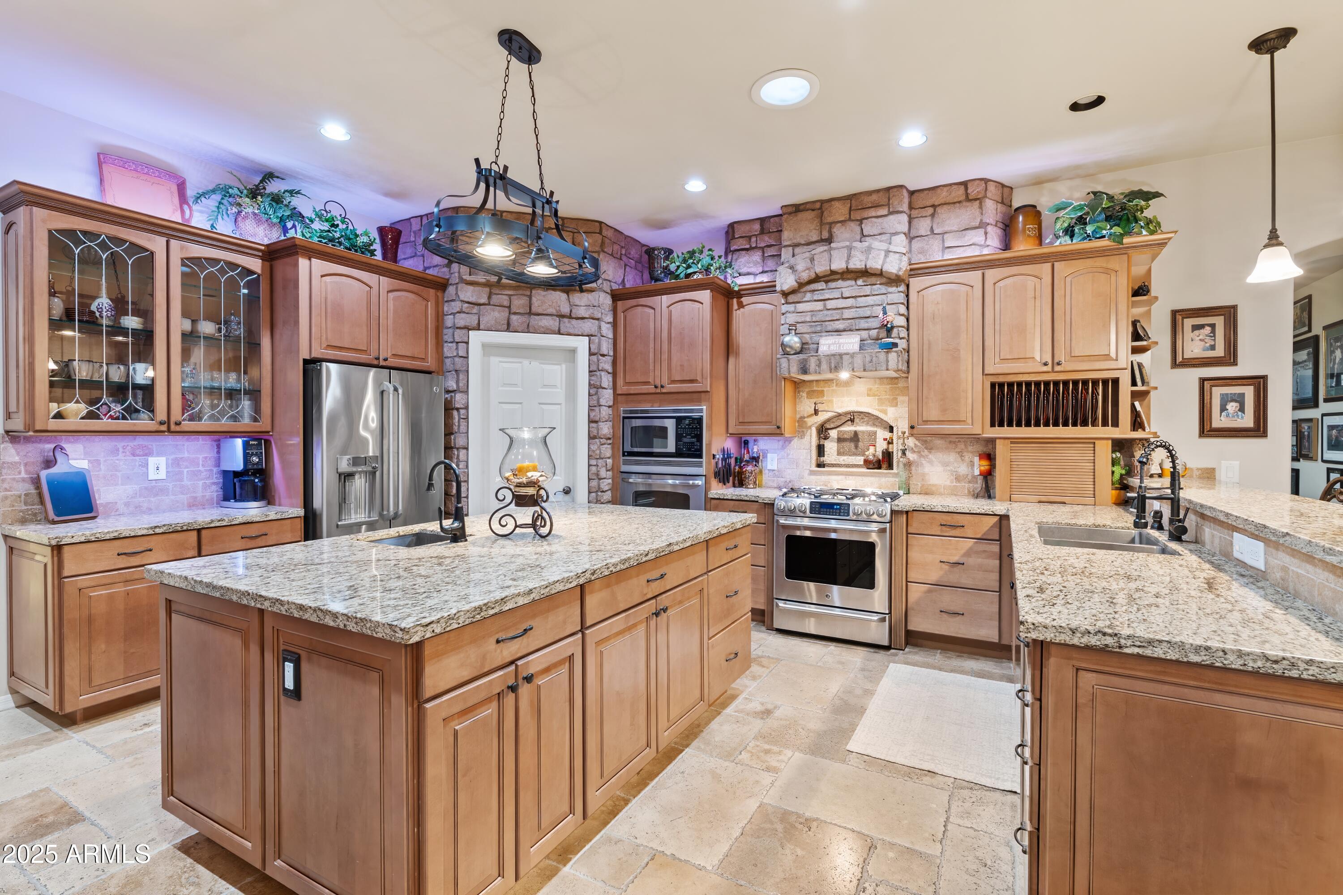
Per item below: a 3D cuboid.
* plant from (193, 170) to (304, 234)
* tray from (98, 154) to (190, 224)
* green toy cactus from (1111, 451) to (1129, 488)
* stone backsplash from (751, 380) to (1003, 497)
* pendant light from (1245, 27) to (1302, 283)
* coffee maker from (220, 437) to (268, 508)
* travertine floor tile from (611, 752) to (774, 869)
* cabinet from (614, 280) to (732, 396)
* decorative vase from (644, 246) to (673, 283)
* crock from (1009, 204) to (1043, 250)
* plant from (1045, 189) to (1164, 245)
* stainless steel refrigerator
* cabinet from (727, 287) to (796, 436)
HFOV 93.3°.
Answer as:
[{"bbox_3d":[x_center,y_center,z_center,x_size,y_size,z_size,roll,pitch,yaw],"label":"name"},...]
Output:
[{"bbox_3d":[-2.596,-1.519,3.900,0.380,0.330,0.580,0,1,28],"label":"plant"},{"bbox_3d":[-2.719,-1.253,3.287,0.070,0.390,0.390,-12,-5,29],"label":"tray"},{"bbox_3d":[2.757,0.136,3.922,0.125,0.230,0.065,1,2,32],"label":"green toy cactus"},{"bbox_3d":[1.418,-0.093,4.788,1.832,0.855,0.050,1,1,28],"label":"stone backsplash"},{"bbox_3d":[2.553,-1.218,2.695,0.175,1.035,0.175,1,1,28],"label":"pendant light"},{"bbox_3d":[-2.473,0.147,3.679,0.240,0.400,0.200,1,1,21],"label":"coffee maker"},{"bbox_3d":[0.098,1.298,2.323,0.397,0.012,0.605,1,1,29],"label":"travertine floor tile"},{"bbox_3d":[0.043,-0.830,5.146,0.870,0.840,0.630,1,1,28],"label":"cabinet"},{"bbox_3d":[-0.110,-1.430,5.192,0.235,0.370,0.235,0,1,0],"label":"decorative vase"},{"bbox_3d":[2.317,-1.403,4.150,0.185,0.345,0.185,0,1,28],"label":"crock"},{"bbox_3d":[2.671,-1.375,3.924,0.590,0.360,0.400,0,1,28],"label":"plant"},{"bbox_3d":[-2.150,0.388,4.284,0.800,1.775,0.900,0,1,28],"label":"stainless steel refrigerator"},{"bbox_3d":[0.707,-0.665,4.955,0.470,1.140,0.355,1,1,28],"label":"cabinet"}]

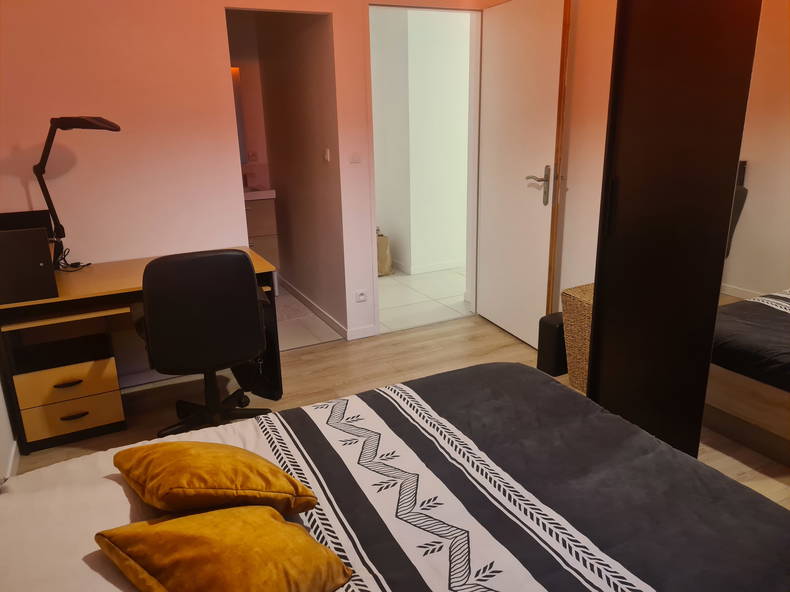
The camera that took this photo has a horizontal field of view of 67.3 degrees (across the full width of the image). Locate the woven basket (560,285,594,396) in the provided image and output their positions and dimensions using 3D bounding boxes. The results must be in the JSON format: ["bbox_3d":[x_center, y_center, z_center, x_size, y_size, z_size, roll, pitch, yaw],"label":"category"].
[{"bbox_3d":[1.129,0.241,3.111,0.370,0.515,0.370,-9,18,-23],"label":"woven basket"}]

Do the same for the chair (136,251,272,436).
[{"bbox_3d":[-0.831,0.216,2.659,0.580,0.916,0.580,-7,18,-18],"label":"chair"}]

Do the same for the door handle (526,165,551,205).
[{"bbox_3d":[0.826,-0.637,3.416,0.058,0.232,0.142,-8,18,-20],"label":"door handle"}]

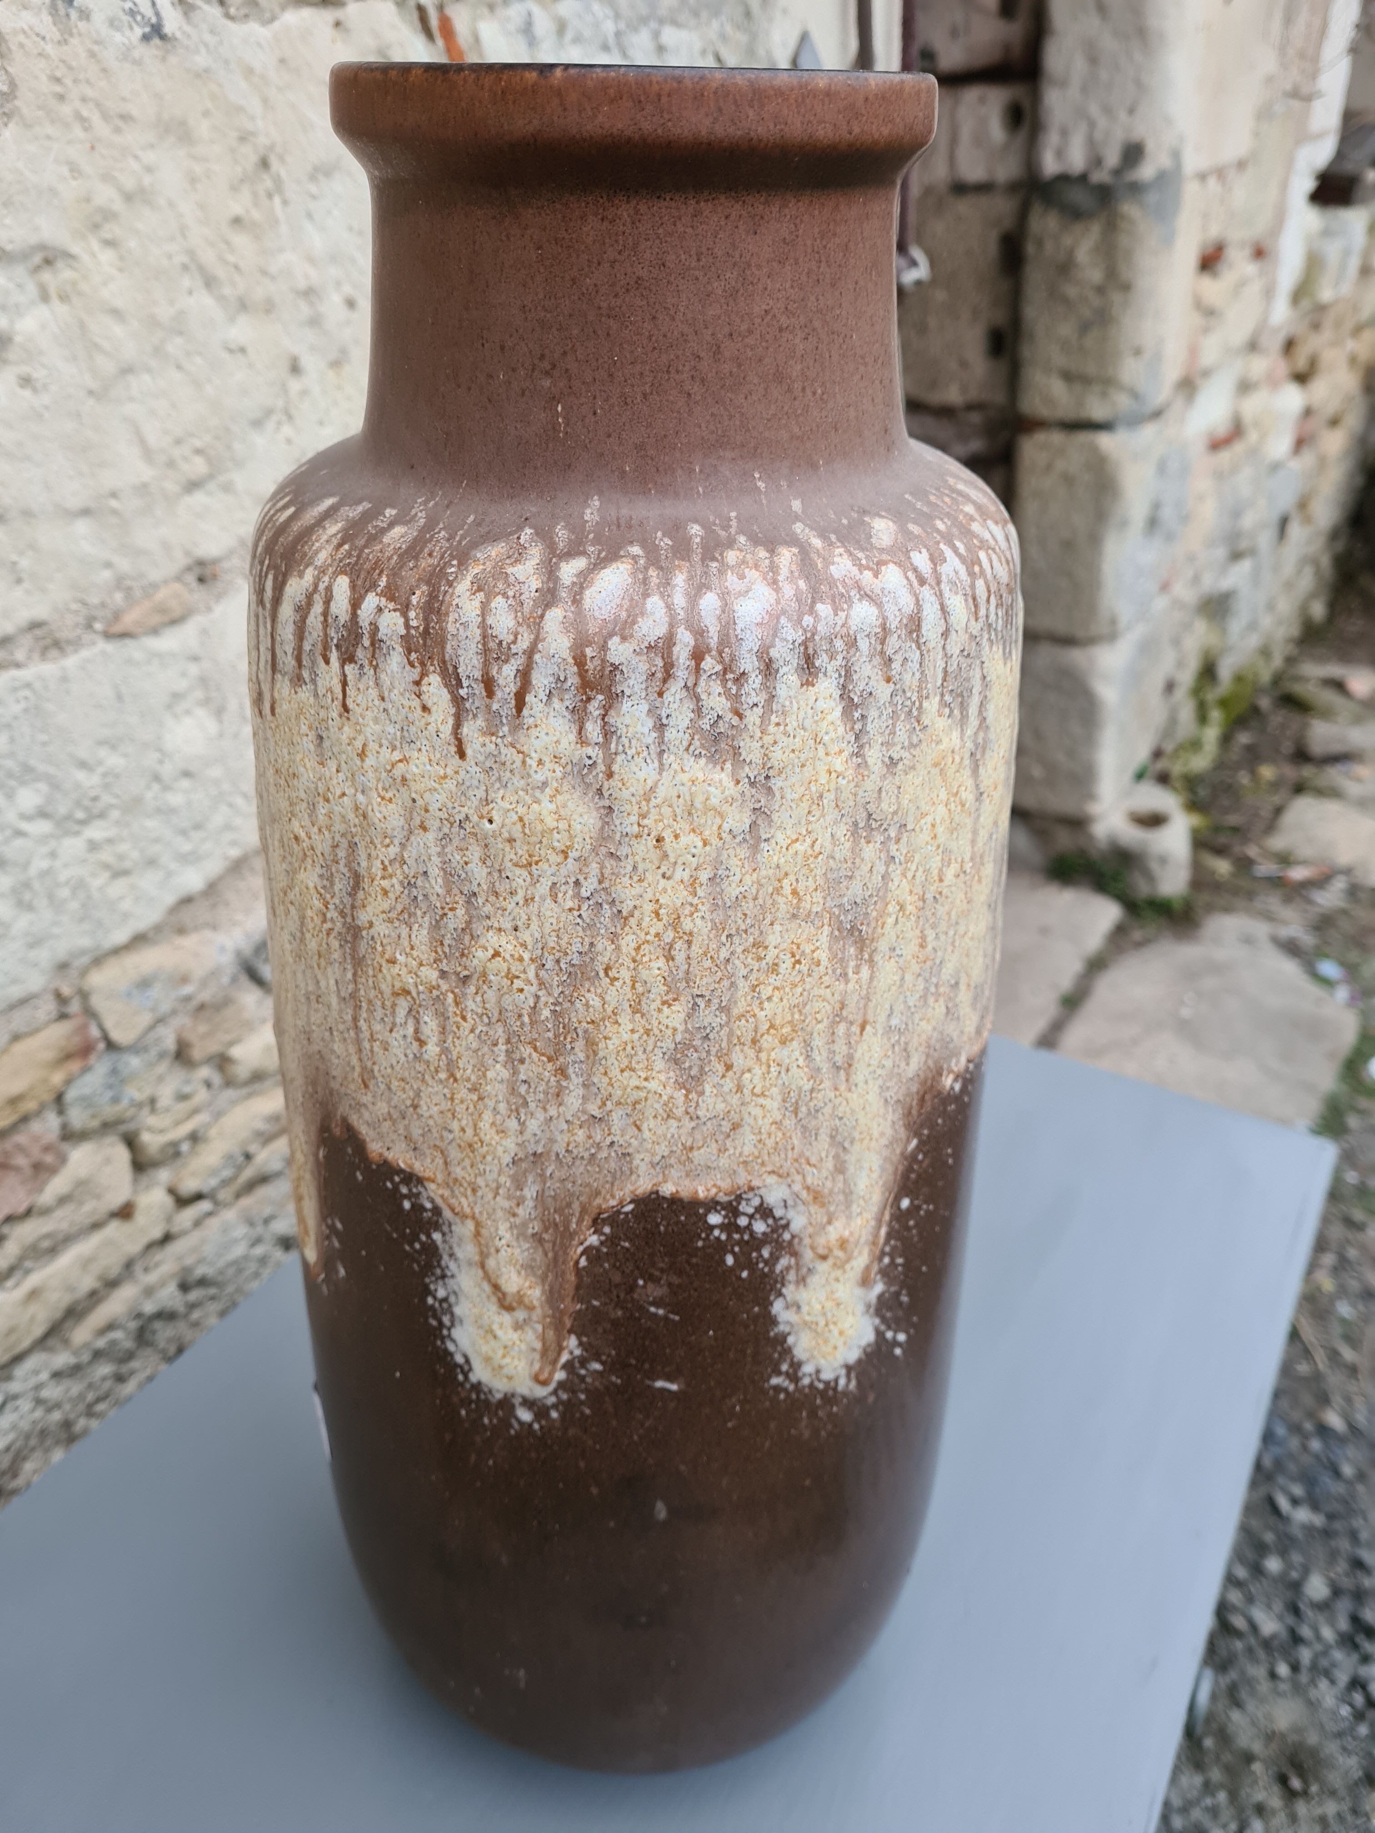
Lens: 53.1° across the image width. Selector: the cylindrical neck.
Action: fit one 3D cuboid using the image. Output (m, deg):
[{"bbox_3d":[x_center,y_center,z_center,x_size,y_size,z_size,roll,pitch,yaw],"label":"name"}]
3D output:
[{"bbox_3d":[-0.010,-0.118,0.247,0.102,0.059,0.102,0,32,-2],"label":"cylindrical neck"}]

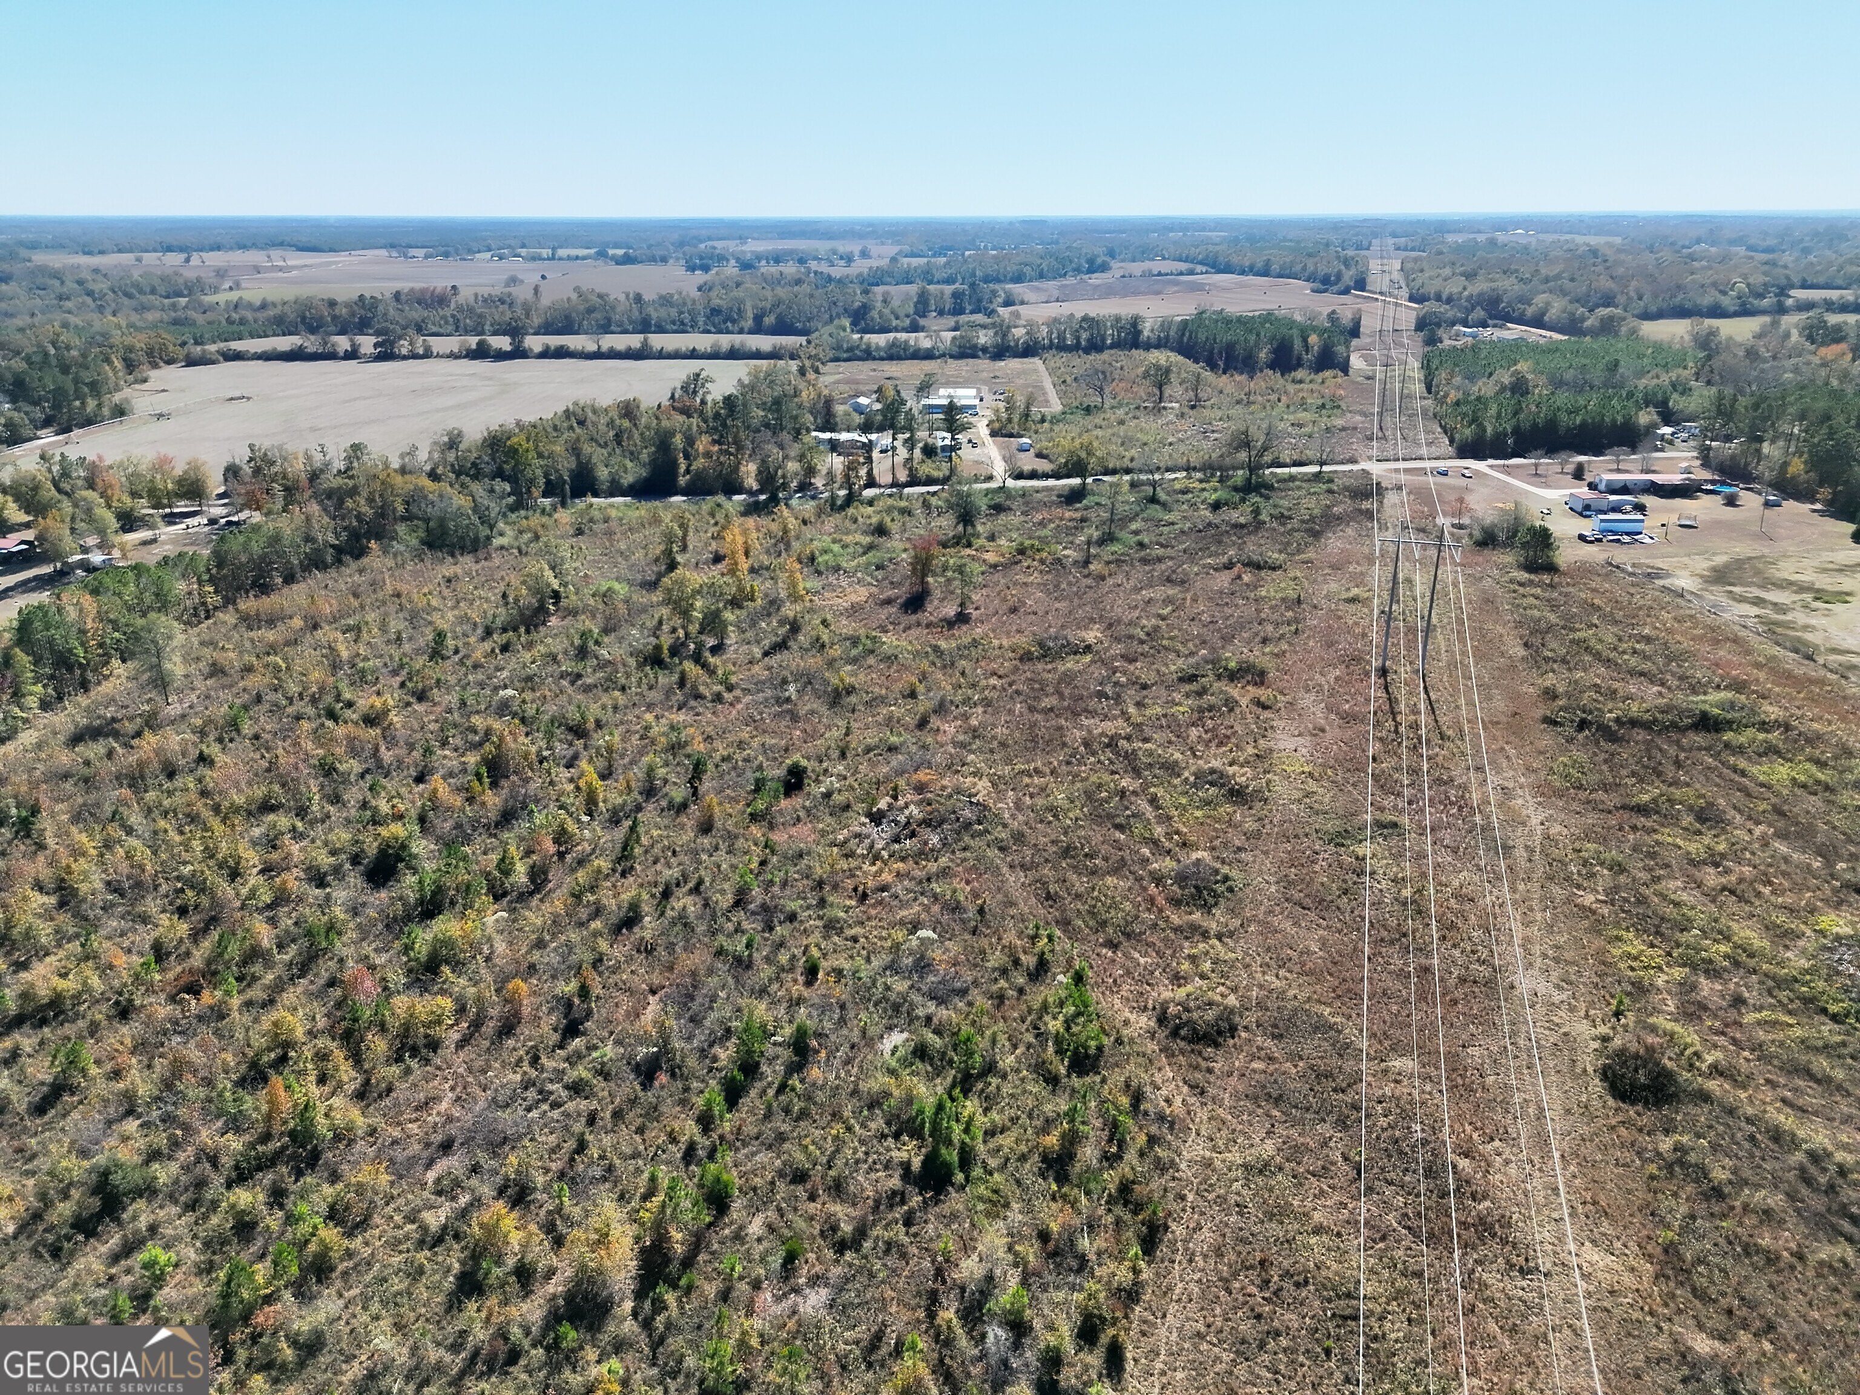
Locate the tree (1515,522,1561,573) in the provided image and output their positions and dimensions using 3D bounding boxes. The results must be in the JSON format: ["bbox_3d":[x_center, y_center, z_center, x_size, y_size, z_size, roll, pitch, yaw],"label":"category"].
[{"bbox_3d":[126.498,-31.376,268.678,8.579,10.075,8.579,0,21,0],"label":"tree"}]

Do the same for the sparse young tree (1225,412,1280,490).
[{"bbox_3d":[85.802,-65.660,343.888,14.306,21.056,14.306,0,21,0],"label":"sparse young tree"}]

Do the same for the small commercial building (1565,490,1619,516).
[{"bbox_3d":[164.431,-48.215,321.020,7.800,4.400,8.000,-2,21,-5],"label":"small commercial building"}]

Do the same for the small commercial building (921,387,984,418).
[{"bbox_3d":[7.925,-111.023,484.147,20.700,6.800,19.000,0,21,0],"label":"small commercial building"}]

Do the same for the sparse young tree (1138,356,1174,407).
[{"bbox_3d":[87.466,-122.371,496.741,12.684,18.885,12.684,0,21,0],"label":"sparse young tree"}]

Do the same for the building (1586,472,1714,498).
[{"bbox_3d":[192.974,-57.597,345.548,25.000,4.500,9.000,0,21,0],"label":"building"}]

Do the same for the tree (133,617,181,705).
[{"bbox_3d":[-116.982,-5.531,195.525,6.334,14.215,6.334,0,21,0],"label":"tree"}]

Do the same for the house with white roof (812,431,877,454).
[{"bbox_3d":[-27.595,-81.959,410.765,20.000,4.500,8.500,3,21,8],"label":"house with white roof"}]

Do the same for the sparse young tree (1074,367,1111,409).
[{"bbox_3d":[61.576,-117.206,488.534,13.105,15.108,13.105,0,21,0],"label":"sparse young tree"}]

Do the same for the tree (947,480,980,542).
[{"bbox_3d":[7.616,-42.891,294.332,7.282,13.778,7.282,0,21,0],"label":"tree"}]

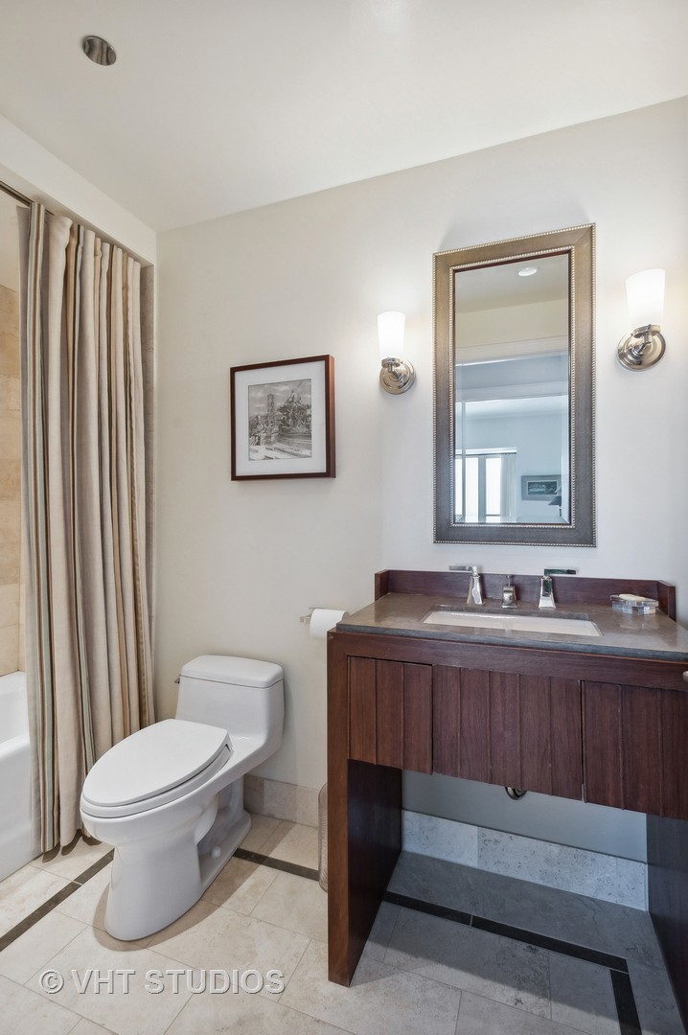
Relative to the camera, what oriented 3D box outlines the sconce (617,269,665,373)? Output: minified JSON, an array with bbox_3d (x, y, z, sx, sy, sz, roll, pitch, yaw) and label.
[{"bbox_3d":[0.885,-0.575,1.429,0.122,0.258,0.140,0,-1,21],"label":"sconce"}]

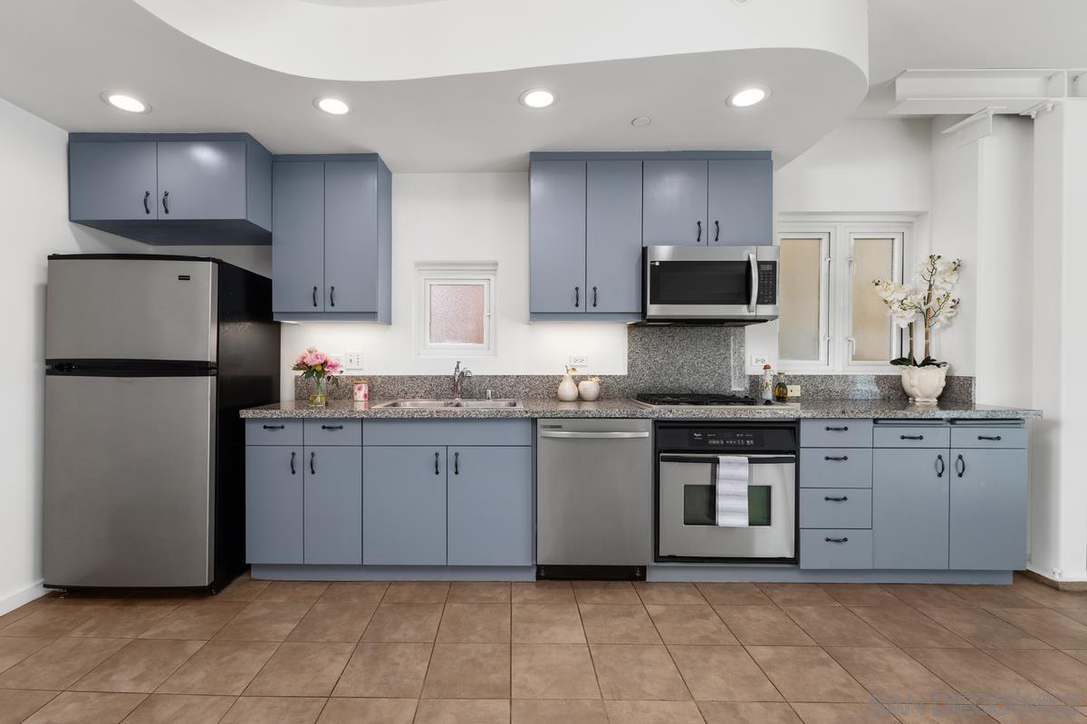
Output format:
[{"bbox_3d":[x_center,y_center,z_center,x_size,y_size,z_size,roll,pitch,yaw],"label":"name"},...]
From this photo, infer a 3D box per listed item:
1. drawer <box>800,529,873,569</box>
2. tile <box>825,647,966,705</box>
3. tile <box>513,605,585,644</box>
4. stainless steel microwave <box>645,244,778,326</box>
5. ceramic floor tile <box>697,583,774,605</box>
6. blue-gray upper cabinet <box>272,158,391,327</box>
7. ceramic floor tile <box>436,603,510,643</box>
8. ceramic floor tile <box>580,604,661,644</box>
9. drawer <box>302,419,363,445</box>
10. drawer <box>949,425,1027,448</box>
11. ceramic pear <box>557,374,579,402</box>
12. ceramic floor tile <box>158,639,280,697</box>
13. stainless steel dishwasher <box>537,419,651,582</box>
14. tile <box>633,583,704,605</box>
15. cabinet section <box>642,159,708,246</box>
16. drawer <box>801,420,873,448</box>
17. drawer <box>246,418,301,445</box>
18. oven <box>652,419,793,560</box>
[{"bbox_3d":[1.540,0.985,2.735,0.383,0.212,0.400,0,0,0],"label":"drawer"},{"bbox_3d":[1.334,1.200,1.852,0.324,0.012,0.333,0,0,-1],"label":"tile"},{"bbox_3d":[0.018,1.199,2.210,0.324,0.012,0.333,0,0,-1],"label":"tile"},{"bbox_3d":[0.972,-0.446,2.955,0.760,0.430,0.410,0,0,0],"label":"stainless steel microwave"},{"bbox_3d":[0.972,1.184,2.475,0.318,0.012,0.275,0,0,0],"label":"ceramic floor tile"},{"bbox_3d":[-1.260,-0.717,2.945,0.608,0.965,0.330,0,1,-2],"label":"blue-gray upper cabinet"},{"bbox_3d":[-0.306,1.184,2.187,0.318,0.012,0.318,0,0,0],"label":"ceramic floor tile"},{"bbox_3d":[0.336,1.185,2.180,0.322,0.010,0.326,0,0,-1],"label":"ceramic floor tile"},{"bbox_3d":[-1.099,0.368,2.740,0.308,0.142,0.480,0,0,0],"label":"drawer"},{"bbox_3d":[2.292,0.387,2.715,0.392,0.112,0.450,0,1,-1],"label":"drawer"},{"bbox_3d":[0.155,0.159,3.080,0.132,0.178,0.132,0,0,-1],"label":"ceramic pear"},{"bbox_3d":[-1.238,1.184,1.873,0.318,0.012,0.318,0,0,0],"label":"ceramic floor tile"},{"bbox_3d":[0.257,0.724,2.790,0.596,0.869,0.600,0,1,-1],"label":"stainless steel dishwasher"},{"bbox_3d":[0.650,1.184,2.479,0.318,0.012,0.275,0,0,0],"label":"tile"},{"bbox_3d":[0.760,-0.921,2.940,0.377,0.497,0.300,0,1,-1],"label":"cabinet section"},{"bbox_3d":[1.518,0.370,2.704,0.374,0.150,0.480,0,0,0],"label":"drawer"},{"bbox_3d":[-1.405,0.368,2.750,0.300,0.140,0.500,0,0,-1],"label":"drawer"},{"bbox_3d":[0.952,0.675,2.769,0.745,0.740,0.610,0,0,0],"label":"oven"}]

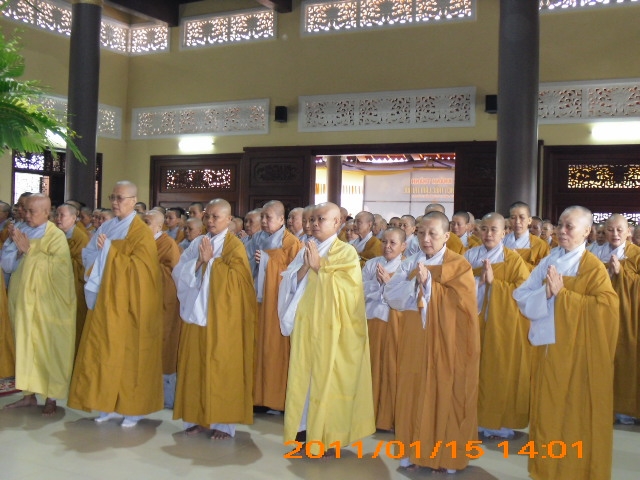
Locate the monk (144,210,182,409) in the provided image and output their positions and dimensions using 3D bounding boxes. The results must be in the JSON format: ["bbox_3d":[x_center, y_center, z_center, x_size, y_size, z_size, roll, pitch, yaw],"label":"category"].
[{"bbox_3d":[-1.322,0.517,6.350,0.500,1.540,0.410,2,1,30],"label":"monk"}]

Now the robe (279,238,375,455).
[{"bbox_3d":[0.041,0.647,4.970,0.560,1.330,0.460,2,1,30],"label":"robe"}]

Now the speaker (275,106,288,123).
[{"bbox_3d":[-0.716,-2.333,14.781,0.210,0.295,0.190,2,1,28],"label":"speaker"}]

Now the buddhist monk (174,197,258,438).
[{"bbox_3d":[-0.710,0.515,5.350,0.530,1.600,0.440,2,1,30],"label":"buddhist monk"}]

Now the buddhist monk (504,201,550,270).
[{"bbox_3d":[1.649,0.539,6.350,0.510,1.680,0.410,2,1,27],"label":"buddhist monk"}]

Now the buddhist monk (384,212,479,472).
[{"bbox_3d":[0.662,0.596,4.720,0.530,1.535,0.430,2,1,30],"label":"buddhist monk"}]

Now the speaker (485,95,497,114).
[{"bbox_3d":[2.785,-2.201,12.912,0.210,0.295,0.190,2,1,28],"label":"speaker"}]

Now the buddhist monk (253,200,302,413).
[{"bbox_3d":[-0.364,0.504,6.100,0.510,1.630,0.420,2,1,30],"label":"buddhist monk"}]

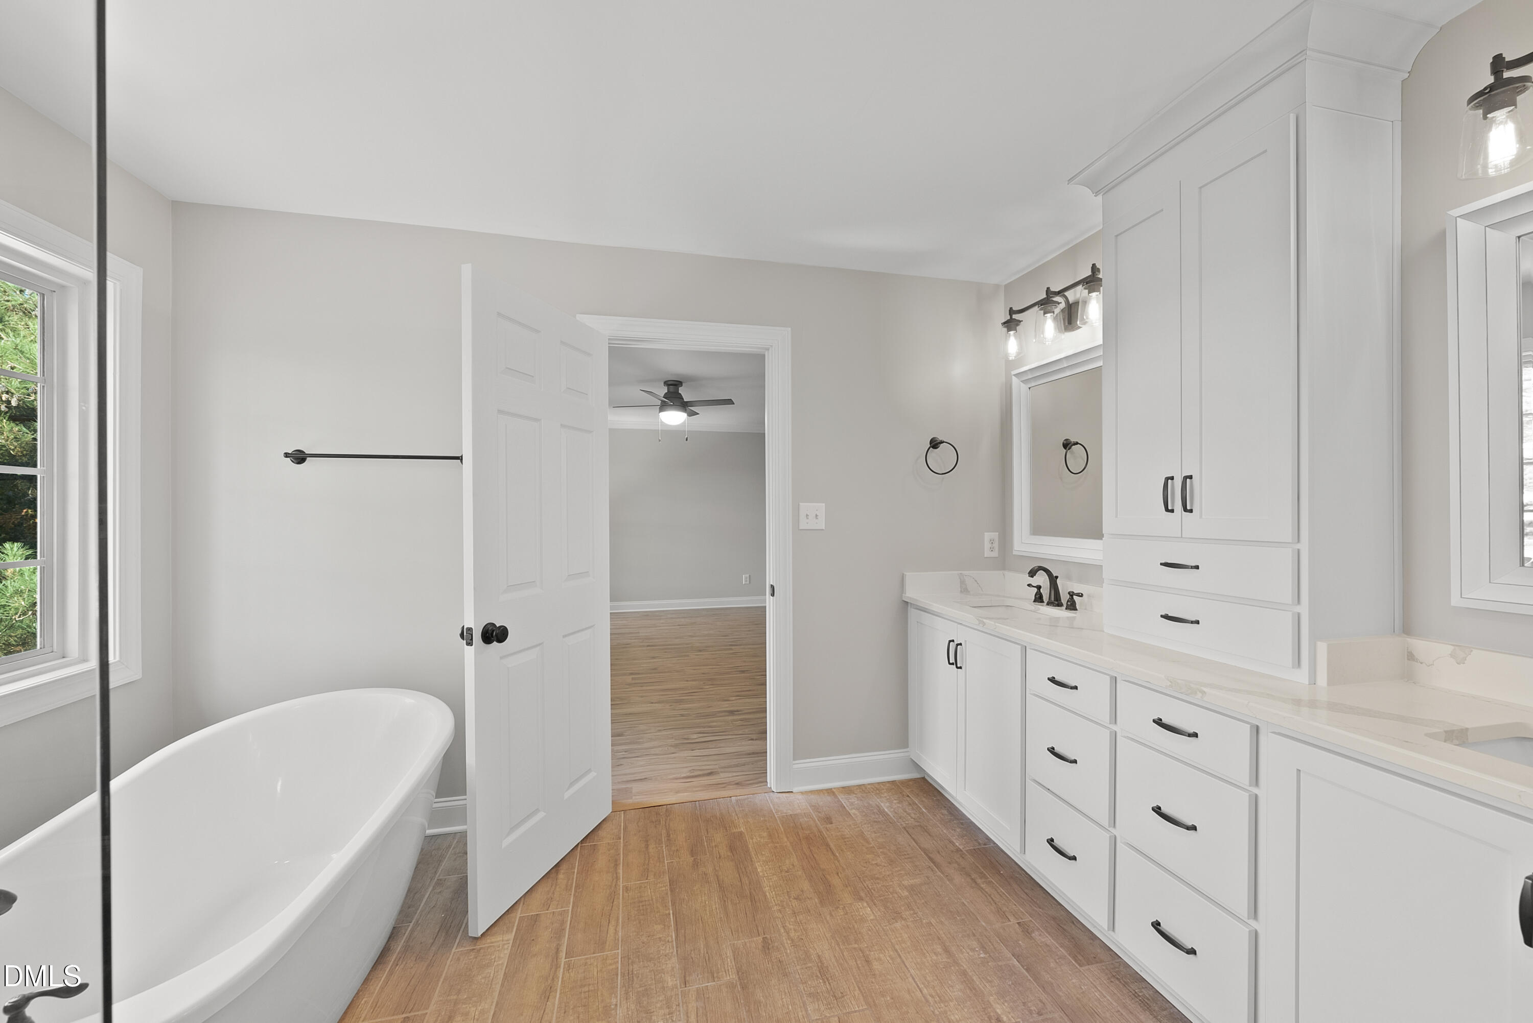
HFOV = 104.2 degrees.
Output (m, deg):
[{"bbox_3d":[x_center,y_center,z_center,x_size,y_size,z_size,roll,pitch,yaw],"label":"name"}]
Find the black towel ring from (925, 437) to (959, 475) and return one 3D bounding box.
[{"bbox_3d":[0.837,-0.268,2.883,0.175,0.189,0.076,0,0,-13],"label":"black towel ring"}]

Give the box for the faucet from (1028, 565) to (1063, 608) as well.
[{"bbox_3d":[1.191,0.318,2.542,0.166,0.169,0.065,0,0,-13],"label":"faucet"}]

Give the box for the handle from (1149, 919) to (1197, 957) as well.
[{"bbox_3d":[0.997,1.047,1.463,0.029,0.016,0.108,0,0,-13],"label":"handle"}]

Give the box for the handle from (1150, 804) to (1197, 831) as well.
[{"bbox_3d":[0.997,0.750,1.458,0.029,0.016,0.108,0,0,-13],"label":"handle"}]

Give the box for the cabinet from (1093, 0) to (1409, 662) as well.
[{"bbox_3d":[1.331,-0.372,1.734,0.346,1.556,0.693,0,0,-13],"label":"cabinet"}]

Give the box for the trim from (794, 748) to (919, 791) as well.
[{"bbox_3d":[0.448,1.224,2.825,0.662,0.146,0.018,0,0,-13],"label":"trim"}]

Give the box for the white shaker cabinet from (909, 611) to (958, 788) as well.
[{"bbox_3d":[0.972,0.818,2.712,0.502,0.783,0.462,0,0,-13],"label":"white shaker cabinet"}]

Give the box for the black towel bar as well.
[{"bbox_3d":[-1.501,-0.210,2.329,0.657,0.057,0.076,0,0,-13],"label":"black towel bar"}]

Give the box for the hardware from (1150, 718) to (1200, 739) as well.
[{"bbox_3d":[0.997,0.529,1.456,0.029,0.016,0.108,0,0,-13],"label":"hardware"}]

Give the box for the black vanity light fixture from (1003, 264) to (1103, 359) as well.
[{"bbox_3d":[1.214,-0.817,2.510,0.206,0.241,0.632,0,0,-13],"label":"black vanity light fixture"}]

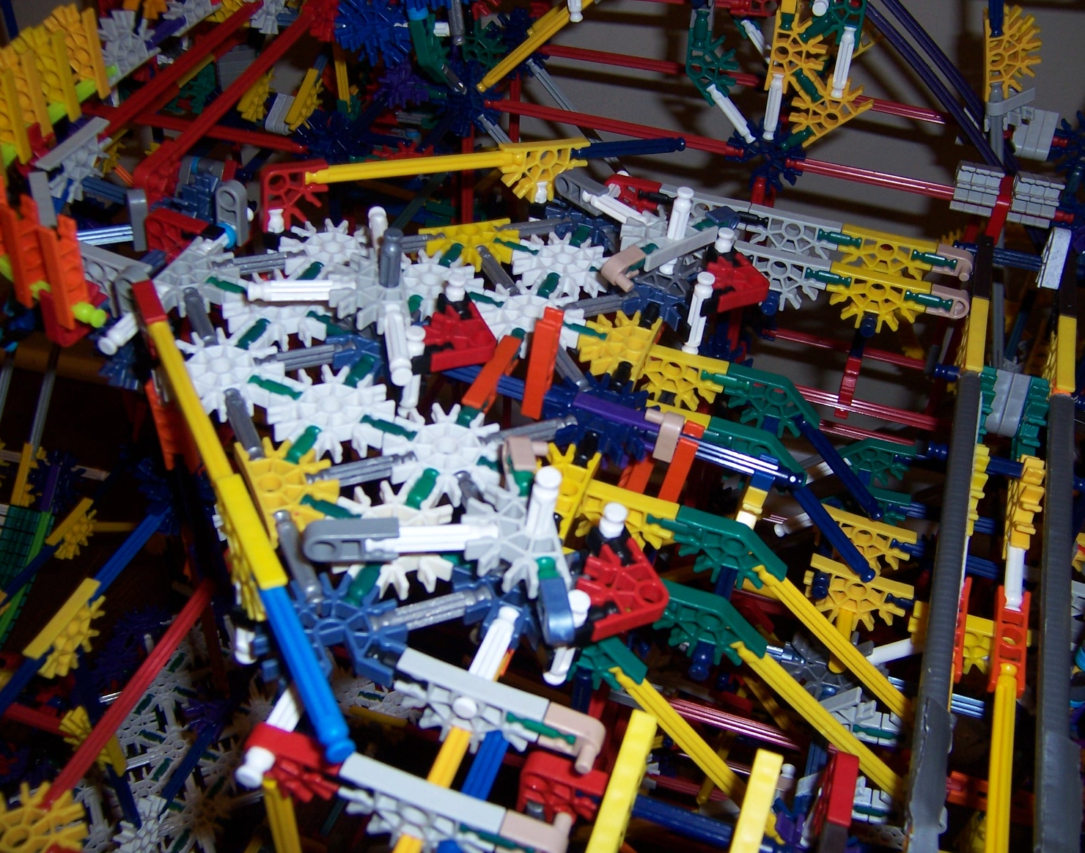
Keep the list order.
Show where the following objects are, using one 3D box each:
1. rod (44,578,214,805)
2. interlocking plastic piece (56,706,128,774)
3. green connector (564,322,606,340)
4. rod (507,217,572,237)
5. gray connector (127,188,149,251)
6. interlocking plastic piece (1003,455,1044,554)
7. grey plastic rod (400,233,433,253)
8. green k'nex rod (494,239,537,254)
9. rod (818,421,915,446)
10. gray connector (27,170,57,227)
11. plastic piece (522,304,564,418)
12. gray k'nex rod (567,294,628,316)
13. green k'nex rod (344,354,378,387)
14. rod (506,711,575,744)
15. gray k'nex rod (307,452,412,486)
[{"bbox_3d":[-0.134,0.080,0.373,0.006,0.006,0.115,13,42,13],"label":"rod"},{"bbox_3d":[-0.172,0.118,0.415,0.023,0.036,0.006,19,42,9],"label":"interlocking plastic piece"},{"bbox_3d":[0.013,-0.033,0.377,0.018,0.006,0.006,19,42,8],"label":"green connector"},{"bbox_3d":[-0.004,-0.078,0.425,0.033,0.006,0.006,-13,47,-24],"label":"rod"},{"bbox_3d":[-0.148,-0.076,0.397,0.006,0.023,0.009,-13,47,-24],"label":"gray connector"},{"bbox_3d":[0.176,0.025,0.395,0.006,0.024,0.037,15,54,13],"label":"interlocking plastic piece"},{"bbox_3d":[-0.052,-0.068,0.405,0.033,0.006,0.006,-13,47,-24],"label":"grey plastic rod"},{"bbox_3d":[-0.010,-0.068,0.410,0.018,0.006,0.006,19,42,8],"label":"green k'nex rod"},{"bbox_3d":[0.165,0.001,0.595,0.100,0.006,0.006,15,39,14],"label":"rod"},{"bbox_3d":[-0.187,-0.085,0.406,0.006,0.024,0.010,-14,42,-22],"label":"gray connector"},{"bbox_3d":[0.000,-0.020,0.338,0.006,0.037,0.009,19,42,8],"label":"plastic piece"},{"bbox_3d":[0.020,-0.043,0.387,0.033,0.006,0.006,-13,46,-24],"label":"gray k'nex rod"},{"bbox_3d":[-0.057,-0.016,0.340,0.006,0.006,0.017,19,42,9],"label":"green k'nex rod"},{"bbox_3d":[0.000,0.070,0.257,0.017,0.006,0.006,19,42,9],"label":"rod"},{"bbox_3d":[-0.053,0.013,0.317,0.033,0.006,0.006,-13,47,-24],"label":"gray k'nex rod"}]

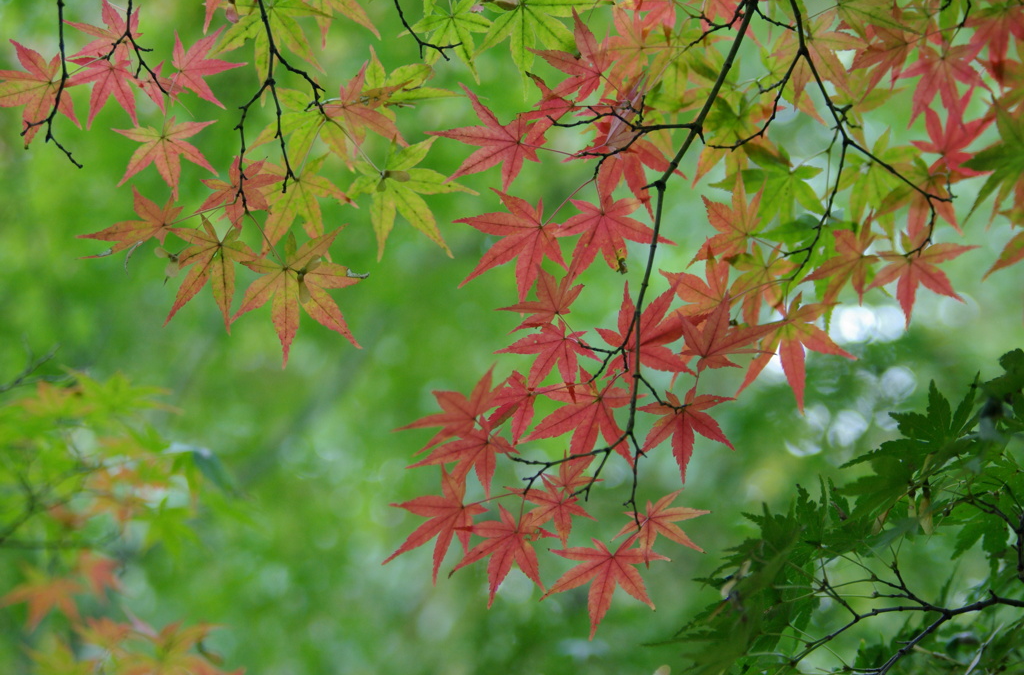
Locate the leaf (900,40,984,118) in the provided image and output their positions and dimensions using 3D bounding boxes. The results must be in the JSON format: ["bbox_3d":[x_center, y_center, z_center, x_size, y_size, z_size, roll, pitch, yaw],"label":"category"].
[{"bbox_3d":[0.259,-0.152,1.280,0.054,0.054,0.020,0,0,0],"label":"leaf"}]

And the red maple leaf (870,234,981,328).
[{"bbox_3d":[0.239,-0.033,1.240,0.067,0.055,0.023,0,-10,0],"label":"red maple leaf"}]

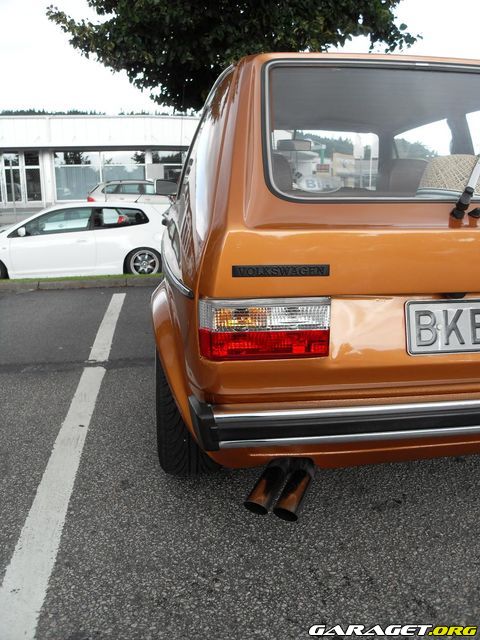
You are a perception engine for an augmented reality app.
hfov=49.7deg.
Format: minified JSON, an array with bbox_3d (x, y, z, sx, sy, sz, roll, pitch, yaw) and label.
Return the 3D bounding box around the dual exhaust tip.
[{"bbox_3d":[0.087,0.350,1.085,0.108,0.058,0.185,6,12,15],"label":"dual exhaust tip"}]

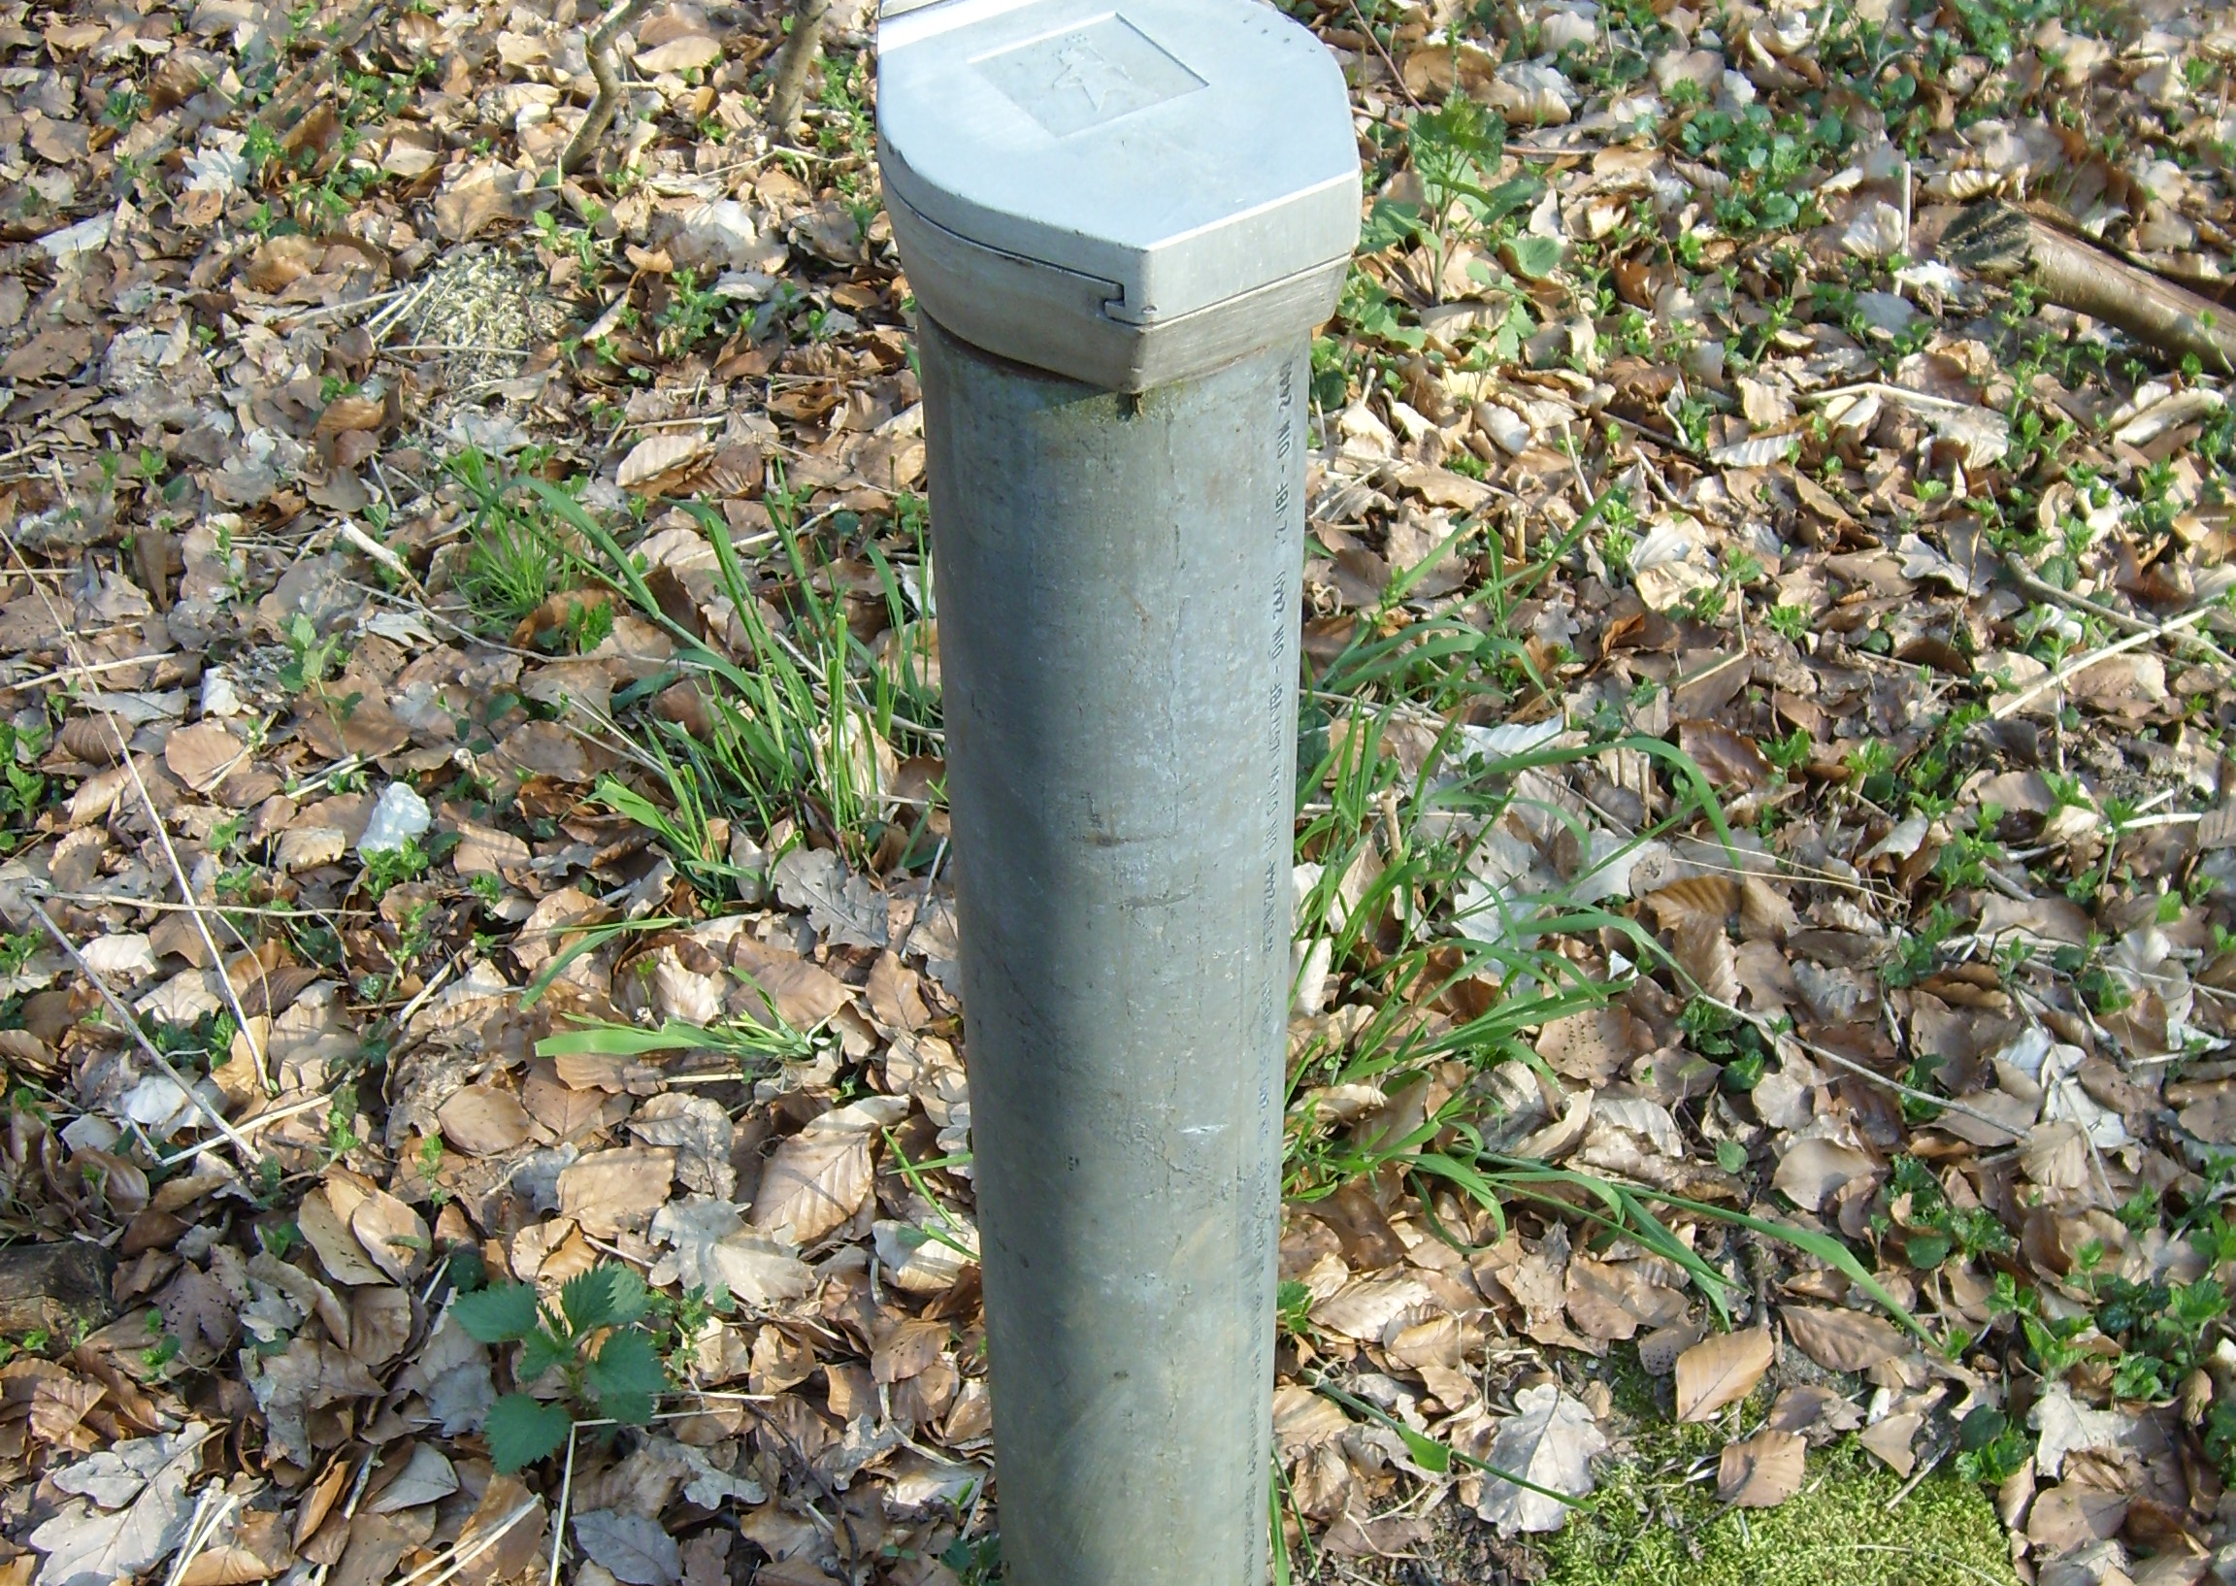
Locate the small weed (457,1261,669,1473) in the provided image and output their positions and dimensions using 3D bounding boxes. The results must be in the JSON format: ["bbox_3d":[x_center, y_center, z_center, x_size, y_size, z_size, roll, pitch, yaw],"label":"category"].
[{"bbox_3d":[-0.342,0.348,1.843,0.132,0.075,0.130,-1,42,0],"label":"small weed"}]

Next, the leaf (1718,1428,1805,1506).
[{"bbox_3d":[0.382,0.401,1.789,0.049,0.020,0.059,9,43,11],"label":"leaf"}]

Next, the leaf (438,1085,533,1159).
[{"bbox_3d":[-0.424,0.219,2.020,0.049,0.020,0.068,-28,49,-26],"label":"leaf"}]

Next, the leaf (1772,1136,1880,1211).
[{"bbox_3d":[0.457,0.248,1.972,0.067,0.020,0.048,-28,49,-26],"label":"leaf"}]

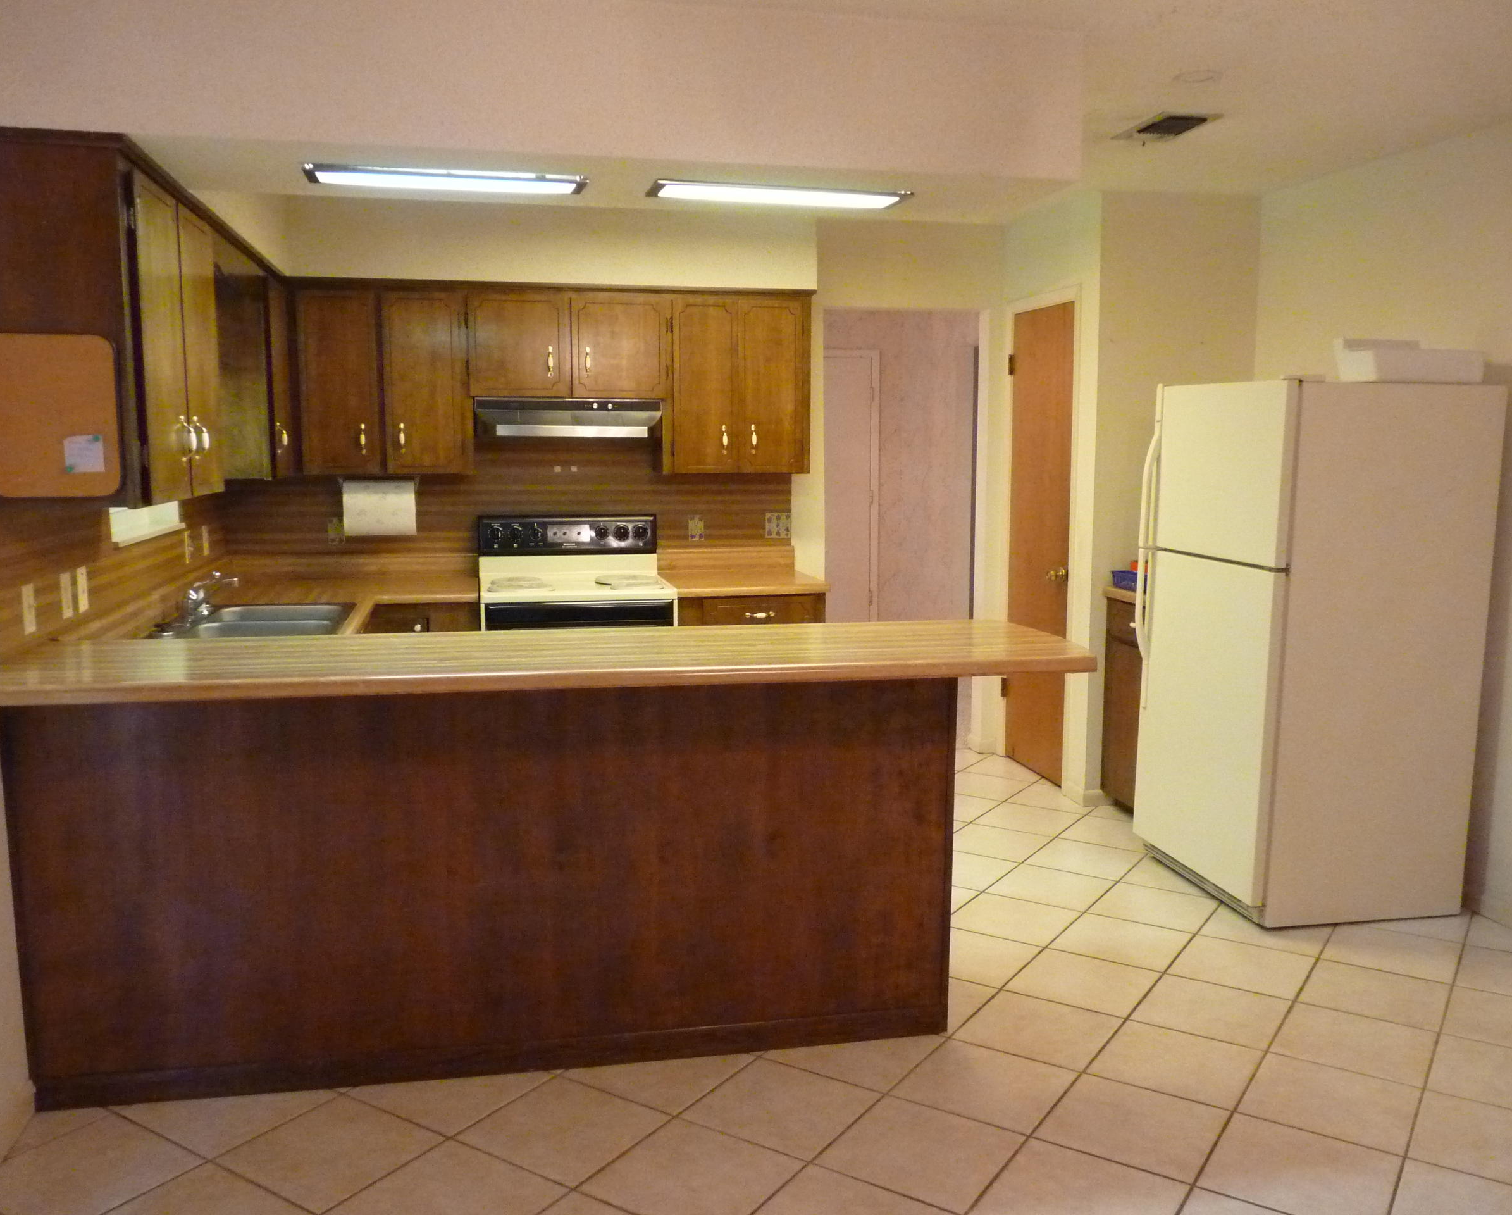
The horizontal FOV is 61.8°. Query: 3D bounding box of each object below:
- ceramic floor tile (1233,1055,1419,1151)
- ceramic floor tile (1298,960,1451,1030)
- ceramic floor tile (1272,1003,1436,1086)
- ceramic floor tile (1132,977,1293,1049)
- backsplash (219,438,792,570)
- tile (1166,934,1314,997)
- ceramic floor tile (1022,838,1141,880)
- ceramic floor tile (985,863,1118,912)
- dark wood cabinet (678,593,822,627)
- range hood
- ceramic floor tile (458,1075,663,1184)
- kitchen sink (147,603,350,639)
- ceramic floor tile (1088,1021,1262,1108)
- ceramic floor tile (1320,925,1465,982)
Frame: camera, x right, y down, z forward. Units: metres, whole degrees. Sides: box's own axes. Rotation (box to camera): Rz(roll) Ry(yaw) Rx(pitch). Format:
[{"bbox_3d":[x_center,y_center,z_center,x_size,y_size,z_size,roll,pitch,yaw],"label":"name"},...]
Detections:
[{"bbox_3d":[1.274,1.100,2.801,0.331,0.010,0.331,5,8,33],"label":"ceramic floor tile"},{"bbox_3d":[1.649,1.035,3.368,0.333,0.010,0.333,4,8,33],"label":"ceramic floor tile"},{"bbox_3d":[1.465,1.068,3.089,0.331,0.010,0.331,4,8,33],"label":"ceramic floor tile"},{"bbox_3d":[1.175,1.042,3.259,0.331,0.010,0.331,5,8,33],"label":"ceramic floor tile"},{"bbox_3d":[-1.020,-0.439,5.411,2.423,0.566,0.015,-1,7,-12],"label":"backsplash"},{"bbox_3d":[1.367,1.012,3.554,0.331,0.010,0.331,4,8,33],"label":"tile"},{"bbox_3d":[1.168,0.900,4.483,0.333,0.010,0.333,4,8,33],"label":"ceramic floor tile"},{"bbox_3d":[0.983,0.935,4.199,0.333,0.010,0.333,4,8,33],"label":"ceramic floor tile"},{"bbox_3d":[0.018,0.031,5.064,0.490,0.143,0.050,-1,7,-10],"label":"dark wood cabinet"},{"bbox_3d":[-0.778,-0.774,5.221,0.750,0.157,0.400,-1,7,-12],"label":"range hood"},{"bbox_3d":[-0.407,1.116,2.702,0.331,0.010,0.331,4,8,33],"label":"ceramic floor tile"},{"bbox_3d":[-1.560,0.132,3.901,0.550,0.190,0.840,-1,7,-12],"label":"kitchen sink"},{"bbox_3d":[0.997,1.080,2.992,0.331,0.010,0.331,4,8,33],"label":"ceramic floor tile"},{"bbox_3d":[1.836,1.001,3.650,0.333,0.010,0.333,4,8,33],"label":"ceramic floor tile"}]

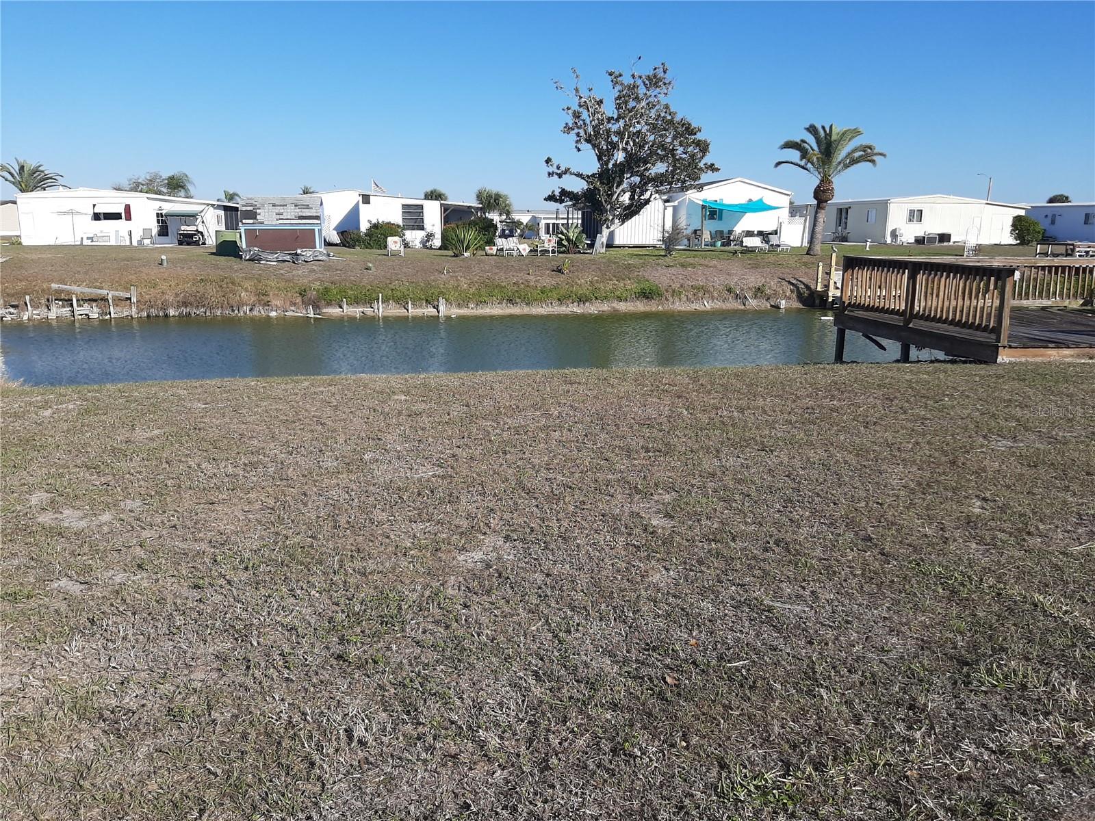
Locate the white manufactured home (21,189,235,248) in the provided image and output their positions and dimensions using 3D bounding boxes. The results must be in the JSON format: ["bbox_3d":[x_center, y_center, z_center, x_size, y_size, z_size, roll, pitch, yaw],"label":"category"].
[{"bbox_3d":[-23.420,-12.246,52.080,12.480,3.140,13.000,0,13,0],"label":"white manufactured home"}]

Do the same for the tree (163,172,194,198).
[{"bbox_3d":[-34.083,-18.983,75.671,2.930,5.800,2.930,0,13,0],"label":"tree"}]

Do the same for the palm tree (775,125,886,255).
[{"bbox_3d":[12.733,-9.808,36.737,5.010,5.650,5.010,0,13,0],"label":"palm tree"}]

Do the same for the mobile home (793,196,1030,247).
[{"bbox_3d":[25.819,-13.653,58.939,8.810,2.960,15.000,0,13,0],"label":"mobile home"}]

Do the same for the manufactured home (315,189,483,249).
[{"bbox_3d":[-8.911,-11.629,49.914,10.240,3.060,13.500,0,13,0],"label":"manufactured home"}]

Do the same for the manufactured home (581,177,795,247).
[{"bbox_3d":[8.331,-13.036,54.464,12.400,3.970,13.000,0,13,0],"label":"manufactured home"}]

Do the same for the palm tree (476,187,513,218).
[{"bbox_3d":[-3.646,-13.483,56.414,2.530,3.600,2.530,0,13,0],"label":"palm tree"}]

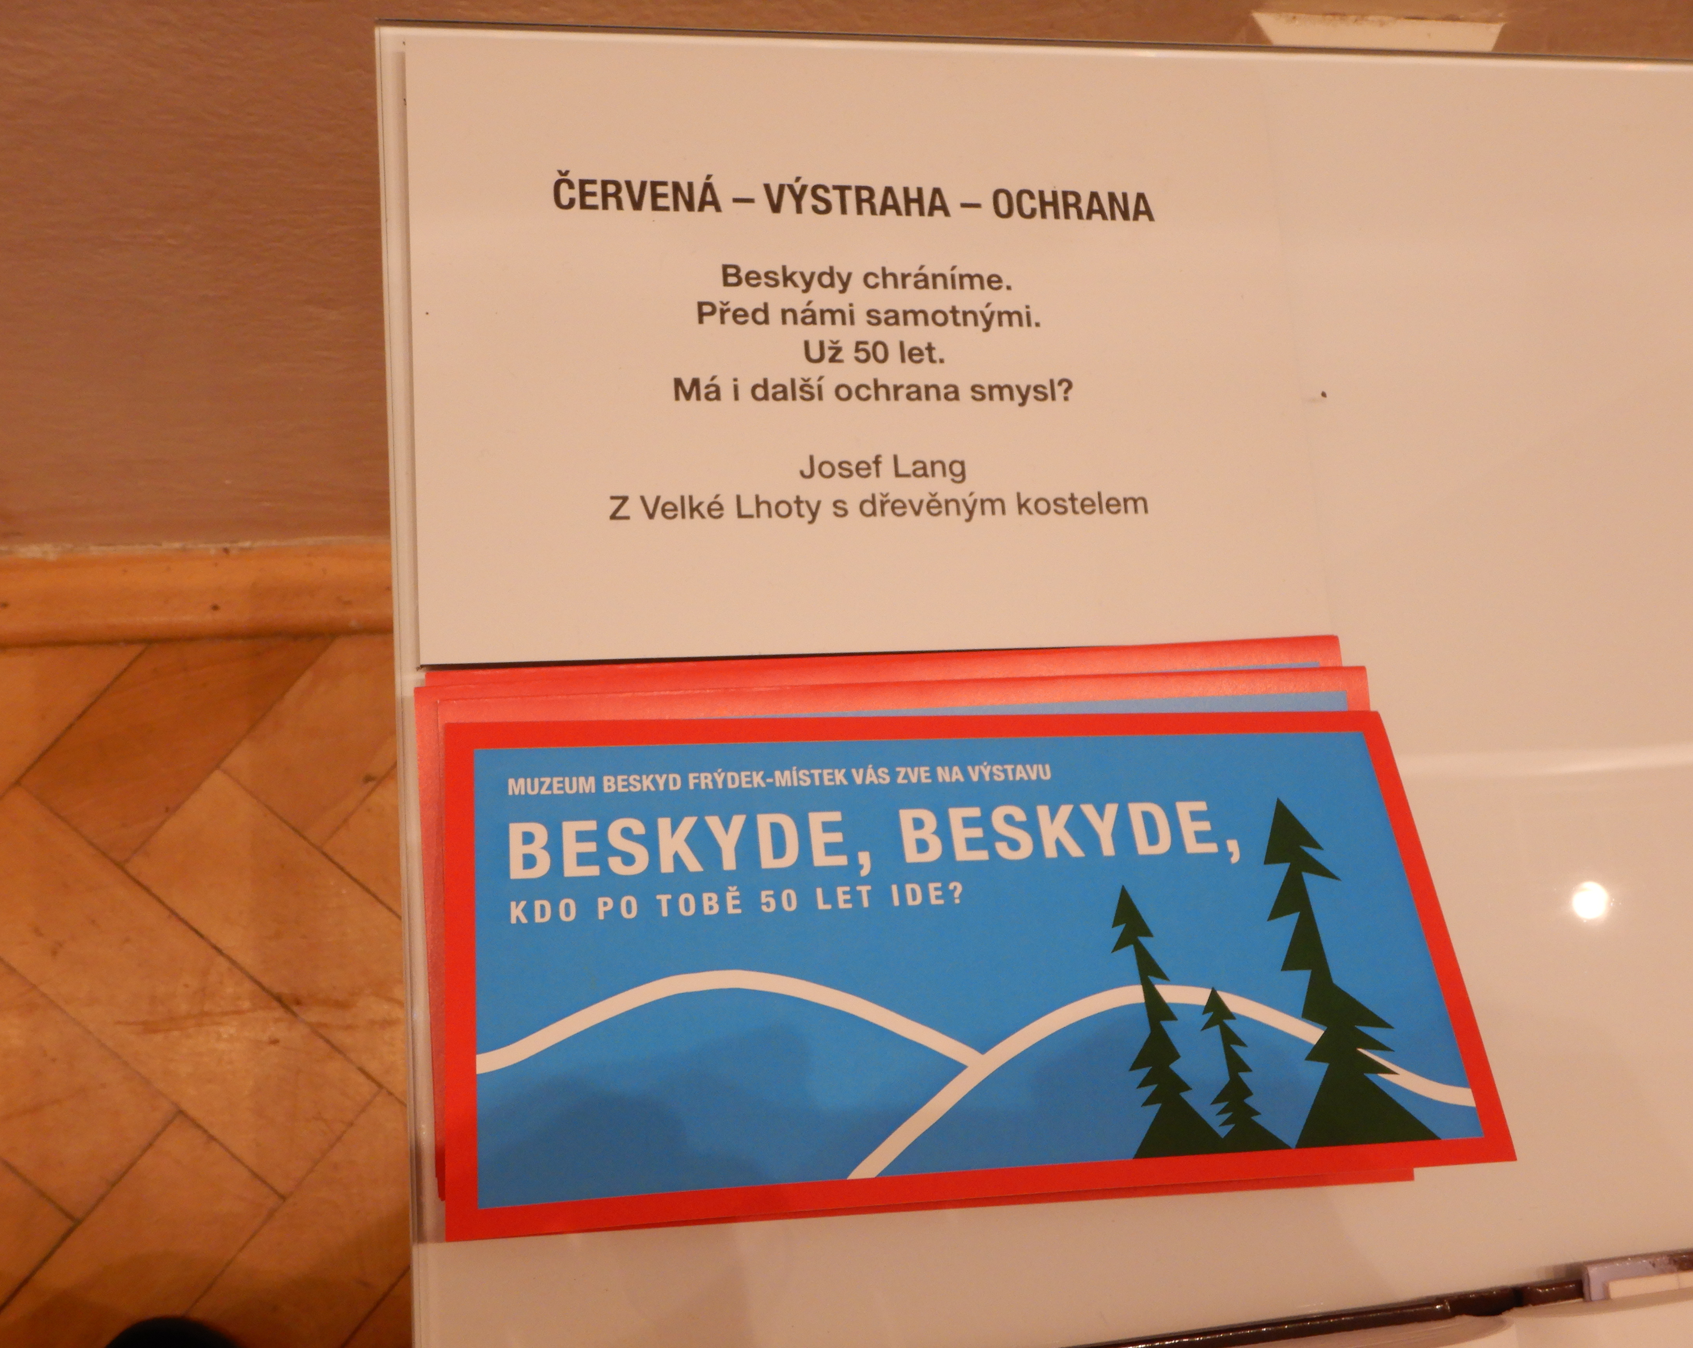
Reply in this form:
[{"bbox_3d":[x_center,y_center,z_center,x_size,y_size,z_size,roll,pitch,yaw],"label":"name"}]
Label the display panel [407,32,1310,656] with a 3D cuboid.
[{"bbox_3d":[0.006,-0.077,0.416,0.210,0.005,0.149,-2,79,-11],"label":"display panel"}]

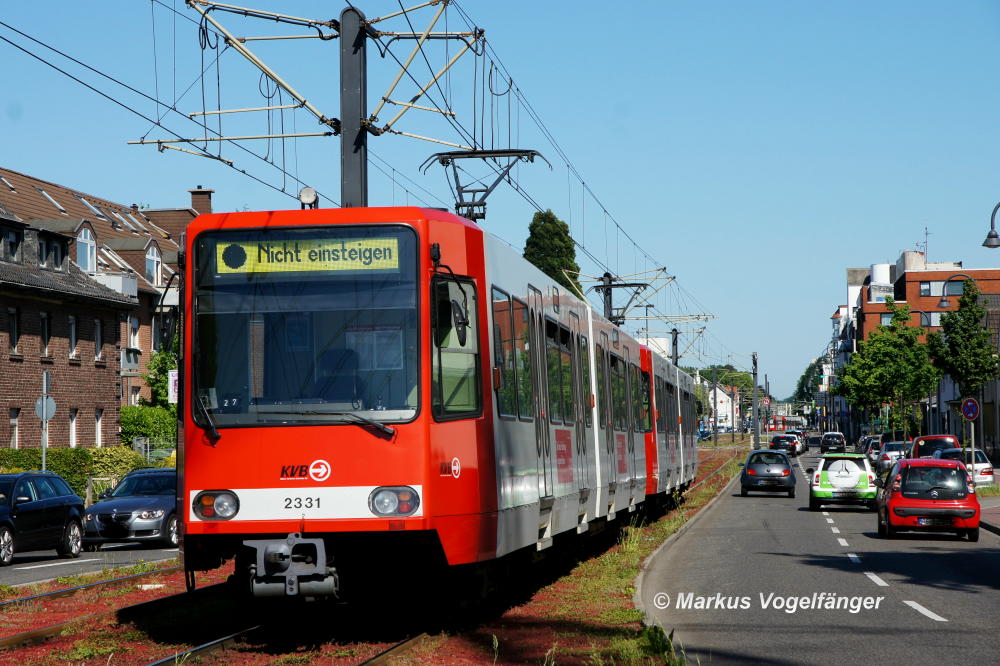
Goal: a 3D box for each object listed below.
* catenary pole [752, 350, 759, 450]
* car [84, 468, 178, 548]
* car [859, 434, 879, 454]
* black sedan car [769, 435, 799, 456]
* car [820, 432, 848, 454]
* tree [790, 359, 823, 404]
[{"bbox_3d":[20.800,5.580,203.000,0.380,8.000,0.380,-1,-2,8],"label":"catenary pole"},{"bbox_3d":[-6.000,3.180,45.740,1.810,1.420,4.520,-1,-2,16],"label":"car"},{"bbox_3d":[24.400,7.370,164.000,1.770,1.470,4.300,-1,-2,8],"label":"car"},{"bbox_3d":[18.620,7.340,163.100,1.770,1.440,4.250,-1,-2,9],"label":"black sedan car"},{"bbox_3d":[24.000,7.850,179.000,1.760,1.480,4.250,-1,-2,9],"label":"car"},{"bbox_3d":[46.900,9.600,380.000,6.500,11.300,6.500,-1,-2,8],"label":"tree"}]

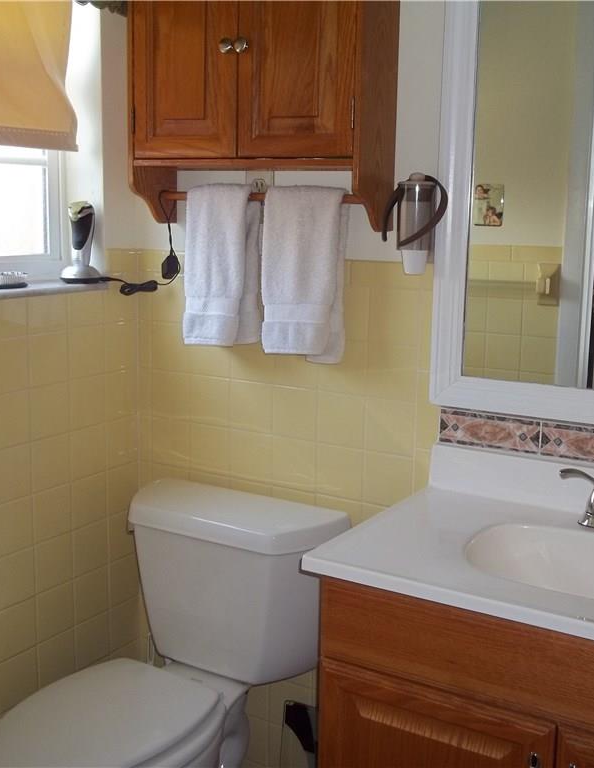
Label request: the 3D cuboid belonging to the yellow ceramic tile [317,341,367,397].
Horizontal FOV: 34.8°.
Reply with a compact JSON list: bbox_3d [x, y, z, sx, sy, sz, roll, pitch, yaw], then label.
[{"bbox_3d":[0.094,-0.037,1.897,0.108,0.108,0.009,7,12,30],"label":"yellow ceramic tile"}]

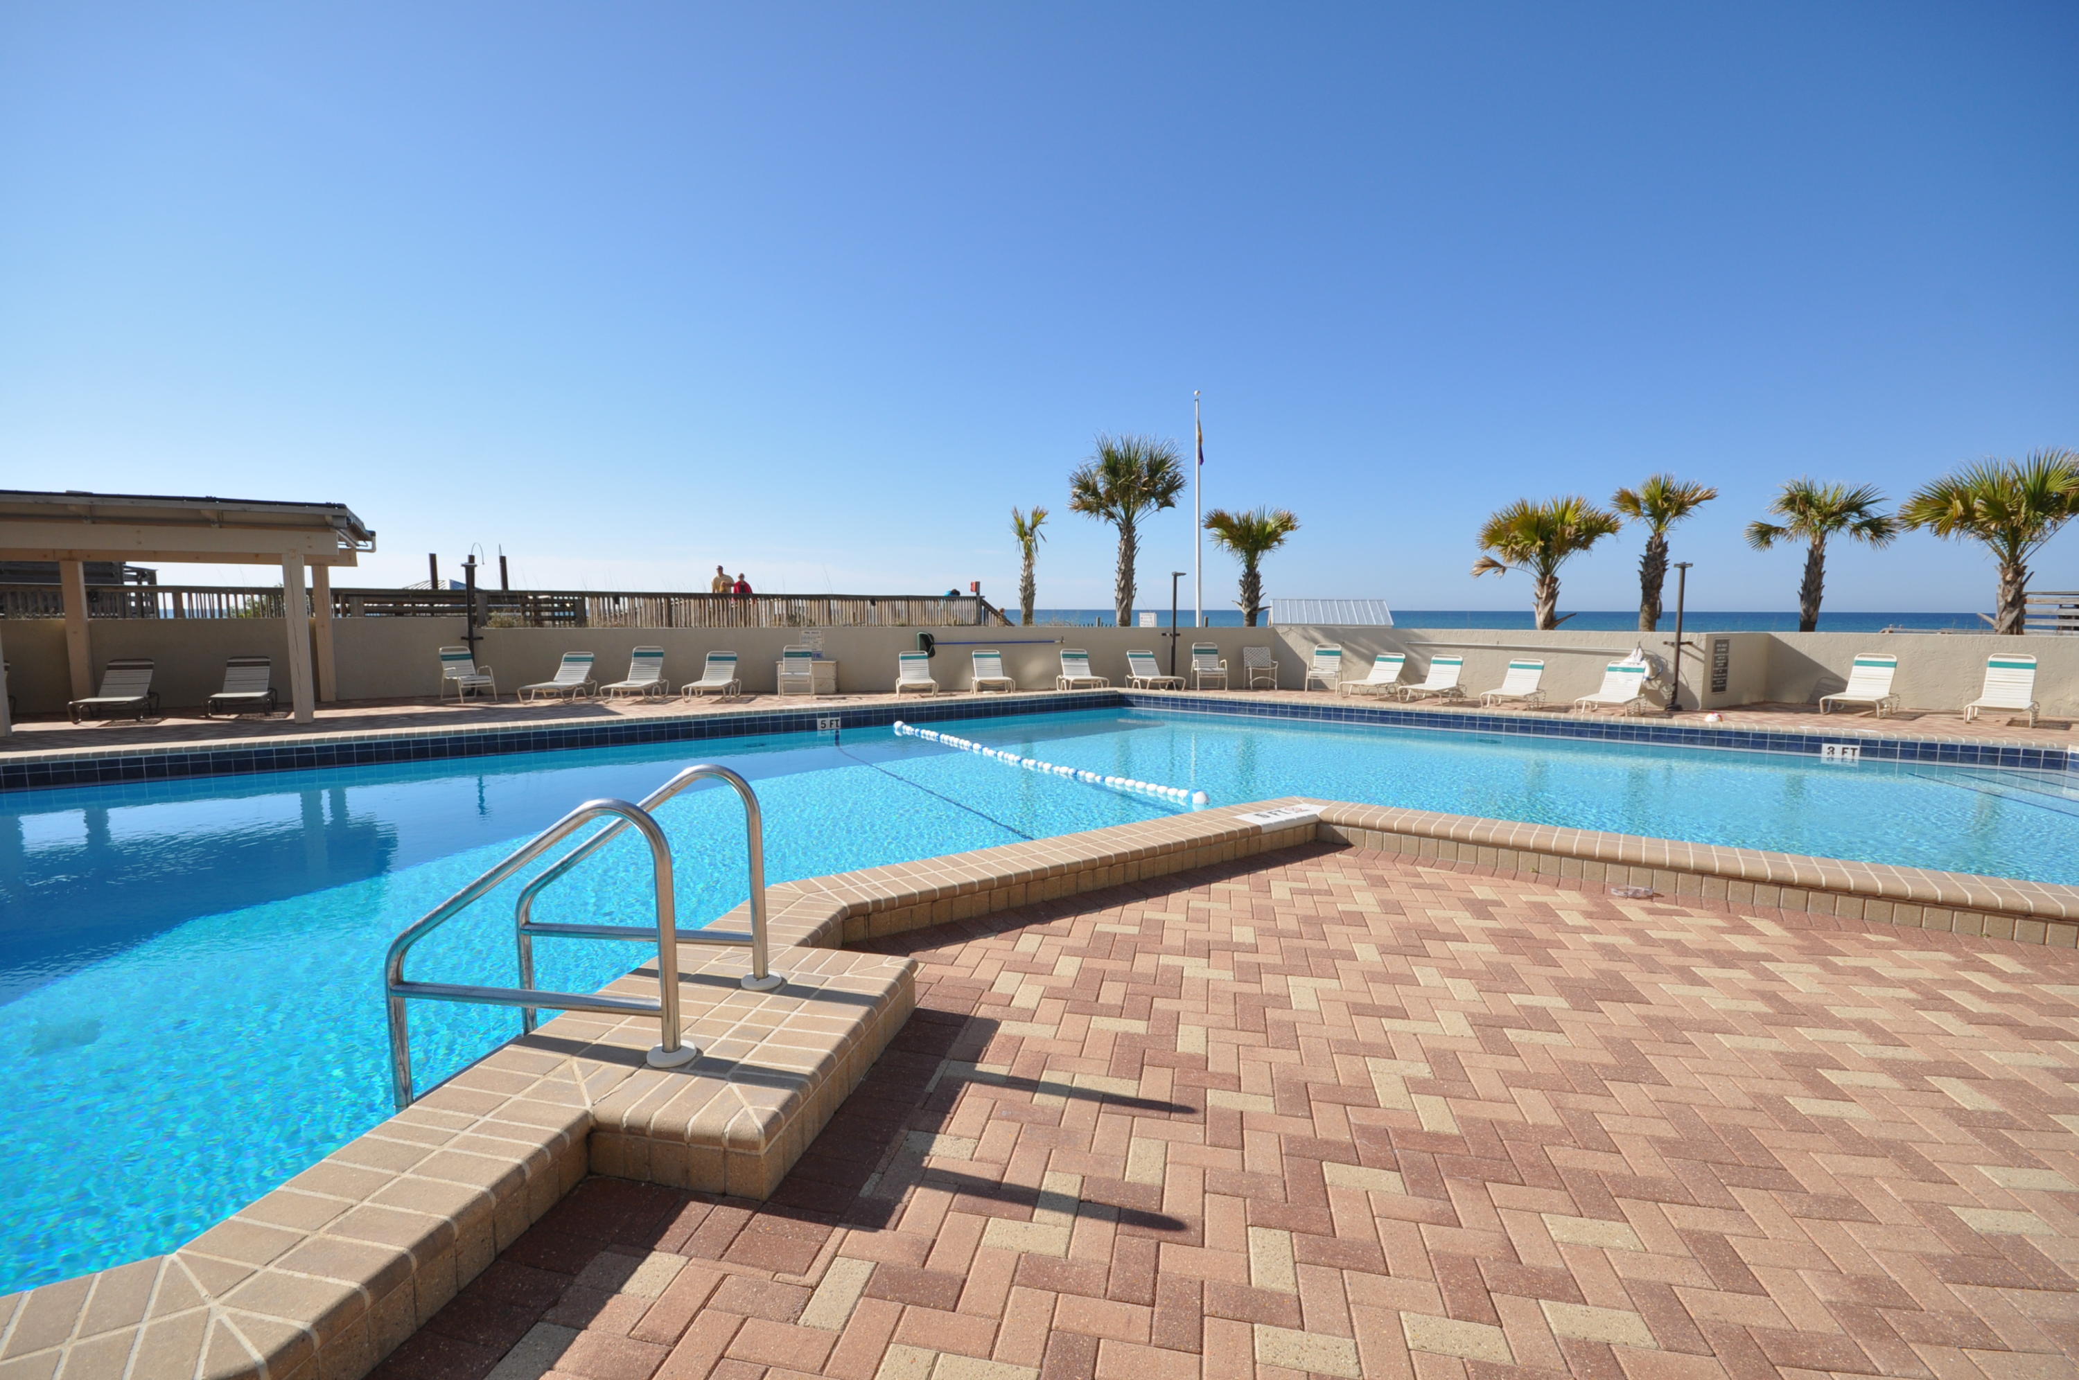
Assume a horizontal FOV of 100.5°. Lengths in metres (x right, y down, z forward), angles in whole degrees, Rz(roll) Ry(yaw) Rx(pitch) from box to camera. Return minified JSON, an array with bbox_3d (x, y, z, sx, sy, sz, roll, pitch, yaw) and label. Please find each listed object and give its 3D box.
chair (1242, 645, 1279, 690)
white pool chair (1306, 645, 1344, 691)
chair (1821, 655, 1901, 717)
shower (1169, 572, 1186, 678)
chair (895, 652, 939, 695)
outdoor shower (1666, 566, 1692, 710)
[{"bbox_3d":[4.301,-0.414,16.882,0.570,0.810,0.600,0,5,-4],"label":"chair"},{"bbox_3d":[5.371,-0.405,16.330,0.600,0.900,0.660,3,6,28],"label":"white pool chair"},{"bbox_3d":[12.516,-0.083,13.144,1.469,0.883,0.640,-4,7,-37],"label":"chair"},{"bbox_3d":[2.743,-1.175,17.473,0.420,2.354,0.400,0,5,0],"label":"shower"},{"bbox_3d":[-2.244,-0.307,15.786,0.660,0.769,1.580,-1,5,-10],"label":"chair"},{"bbox_3d":[10.390,-0.846,14.020,0.420,2.392,0.400,5,7,40],"label":"outdoor shower"}]

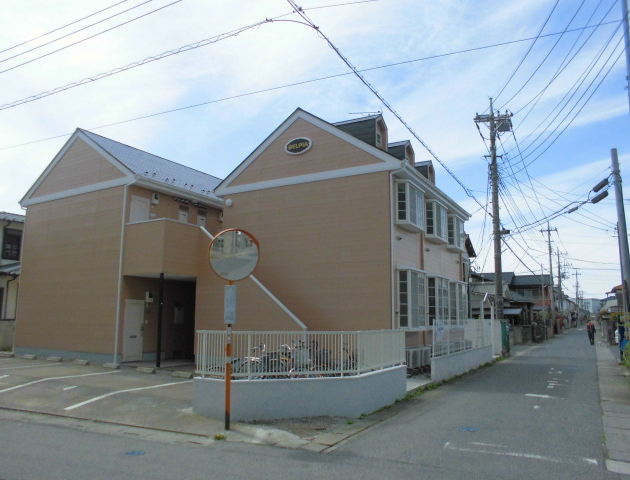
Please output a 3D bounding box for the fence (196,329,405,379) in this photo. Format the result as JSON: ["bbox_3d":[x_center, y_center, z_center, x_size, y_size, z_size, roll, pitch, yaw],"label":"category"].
[{"bbox_3d":[0.204,2.062,8.810,4.500,0.790,1.000,6,-10,-30],"label":"fence"}]

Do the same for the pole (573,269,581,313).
[{"bbox_3d":[53.011,11.694,96.928,1.600,11.514,0.400,-5,-10,29],"label":"pole"}]

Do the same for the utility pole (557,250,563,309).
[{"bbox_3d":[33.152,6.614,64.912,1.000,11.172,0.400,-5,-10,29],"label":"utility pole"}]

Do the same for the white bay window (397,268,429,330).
[{"bbox_3d":[2.889,1.777,14.097,0.400,1.760,1.540,-5,-10,29],"label":"white bay window"}]

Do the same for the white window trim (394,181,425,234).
[{"bbox_3d":[2.919,-0.969,14.548,0.400,1.280,1.530,-5,-10,29],"label":"white window trim"}]

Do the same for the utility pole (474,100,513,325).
[{"bbox_3d":[8.649,-0.897,22.910,1.850,12.345,0.600,-5,-10,29],"label":"utility pole"}]

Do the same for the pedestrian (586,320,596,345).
[{"bbox_3d":[17.439,5.848,30.376,0.500,1.580,0.350,-5,-10,29],"label":"pedestrian"}]

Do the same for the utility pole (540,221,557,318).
[{"bbox_3d":[25.237,3.951,51.257,1.700,11.954,0.450,-5,-10,29],"label":"utility pole"}]

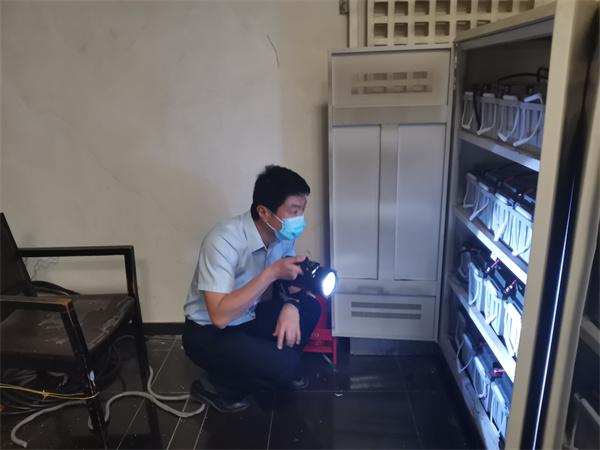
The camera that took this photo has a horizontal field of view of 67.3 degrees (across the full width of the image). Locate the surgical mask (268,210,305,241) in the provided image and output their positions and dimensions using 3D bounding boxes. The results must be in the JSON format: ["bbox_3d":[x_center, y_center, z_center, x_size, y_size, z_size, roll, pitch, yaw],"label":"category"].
[{"bbox_3d":[-0.042,0.004,1.630,0.120,0.105,0.145,6,18,18],"label":"surgical mask"}]

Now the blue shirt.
[{"bbox_3d":[-0.223,0.159,1.690,0.310,0.430,0.440,21,24,21],"label":"blue shirt"}]

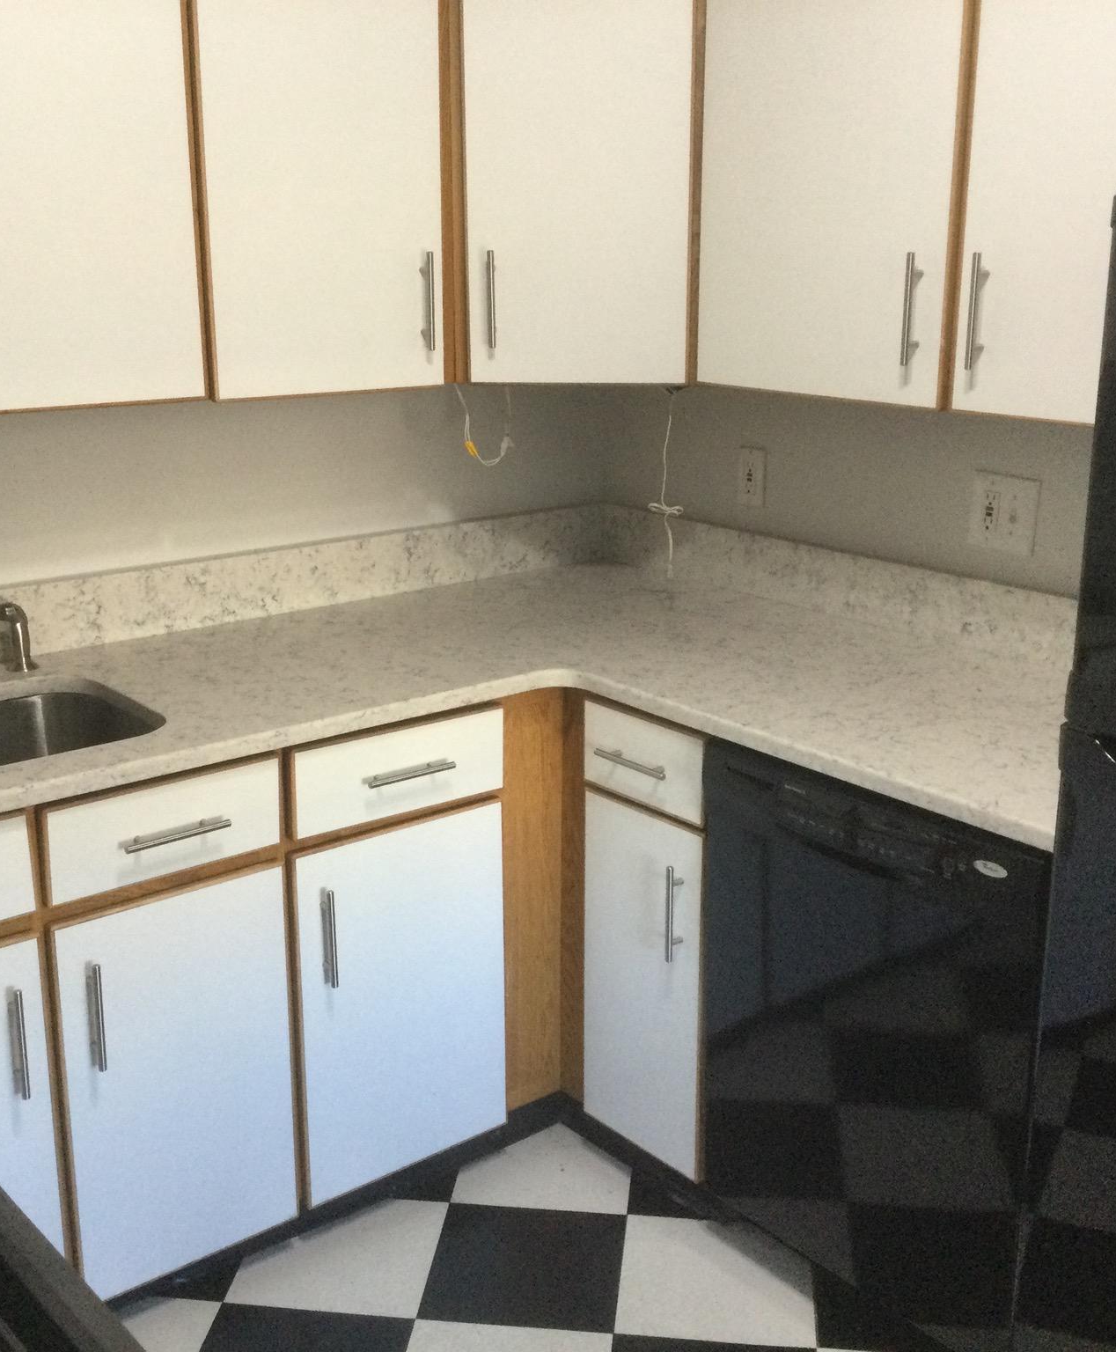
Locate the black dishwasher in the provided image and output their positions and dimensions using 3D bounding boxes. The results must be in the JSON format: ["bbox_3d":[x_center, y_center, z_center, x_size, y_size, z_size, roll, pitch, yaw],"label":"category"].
[{"bbox_3d":[0.632,0.522,2.521,0.610,0.865,0.600,-13,20,-39],"label":"black dishwasher"}]

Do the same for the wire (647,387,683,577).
[{"bbox_3d":[0.197,-0.342,2.867,0.063,0.342,0.030,1,15,4],"label":"wire"}]

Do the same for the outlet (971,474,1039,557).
[{"bbox_3d":[0.741,-0.270,2.694,0.011,0.126,0.124,-13,20,-39],"label":"outlet"}]

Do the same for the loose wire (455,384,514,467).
[{"bbox_3d":[-0.130,-0.458,2.930,0.115,0.155,0.050,-13,20,-39],"label":"loose wire"}]

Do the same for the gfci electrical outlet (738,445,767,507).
[{"bbox_3d":[0.371,-0.383,3.113,0.011,0.113,0.072,-13,20,-39],"label":"gfci electrical outlet"}]

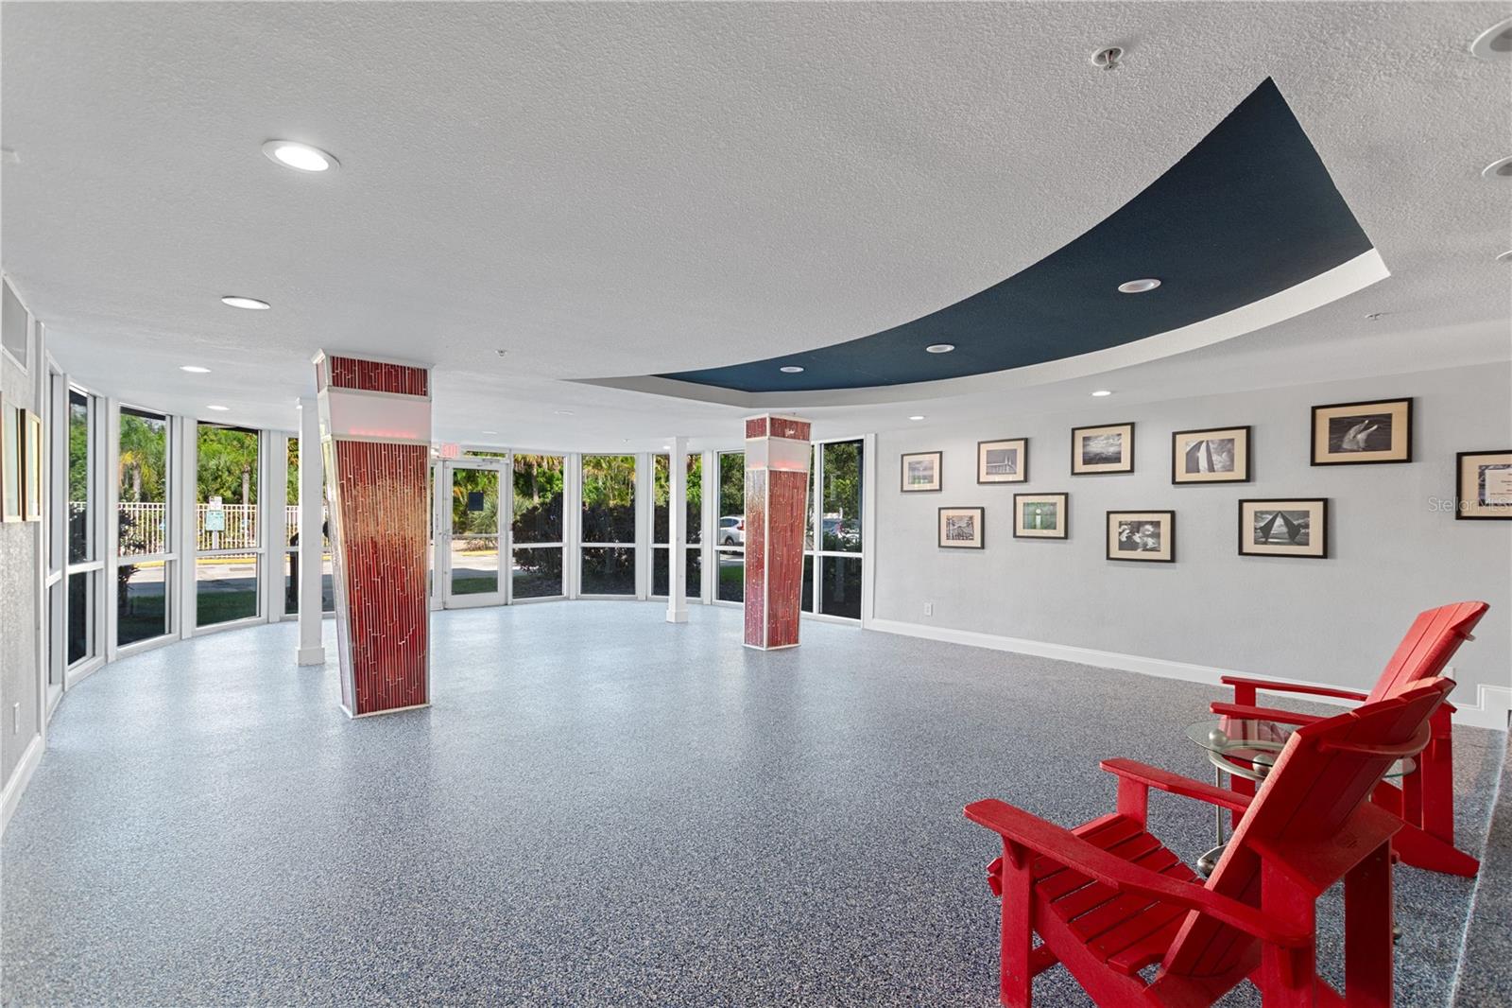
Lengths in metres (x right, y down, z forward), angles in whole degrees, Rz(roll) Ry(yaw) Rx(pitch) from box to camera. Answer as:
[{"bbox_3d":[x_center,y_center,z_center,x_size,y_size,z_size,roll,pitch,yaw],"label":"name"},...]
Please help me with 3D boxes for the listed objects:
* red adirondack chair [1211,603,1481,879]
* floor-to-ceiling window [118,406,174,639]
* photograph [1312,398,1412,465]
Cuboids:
[{"bbox_3d":[2.594,0.933,2.842,0.860,1.030,0.760,0,-1,37],"label":"red adirondack chair"},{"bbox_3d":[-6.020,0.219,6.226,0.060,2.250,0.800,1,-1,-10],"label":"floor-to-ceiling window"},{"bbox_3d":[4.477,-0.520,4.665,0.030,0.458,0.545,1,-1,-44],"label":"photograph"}]

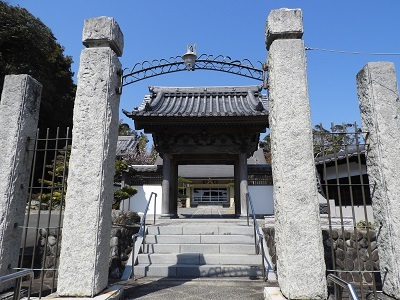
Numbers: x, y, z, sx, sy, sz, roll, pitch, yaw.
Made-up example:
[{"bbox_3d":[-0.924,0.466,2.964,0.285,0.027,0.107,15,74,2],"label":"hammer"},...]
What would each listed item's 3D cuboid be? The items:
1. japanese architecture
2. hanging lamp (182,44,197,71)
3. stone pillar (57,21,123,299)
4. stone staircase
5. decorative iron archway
[{"bbox_3d":[0.216,-0.025,10.706,5.179,5.161,3.934,-1,-12,3],"label":"japanese architecture"},{"bbox_3d":[-0.208,-1.800,5.430,0.284,0.531,0.284,-1,-12,3],"label":"hanging lamp"},{"bbox_3d":[-1.823,-0.066,4.826,0.576,4.667,0.586,-1,-12,3],"label":"stone pillar"},{"bbox_3d":[0.012,2.310,6.640,2.653,0.952,1.995,-1,-12,3],"label":"stone staircase"},{"bbox_3d":[-0.126,-1.587,5.377,2.754,0.677,0.091,-1,-12,3],"label":"decorative iron archway"}]

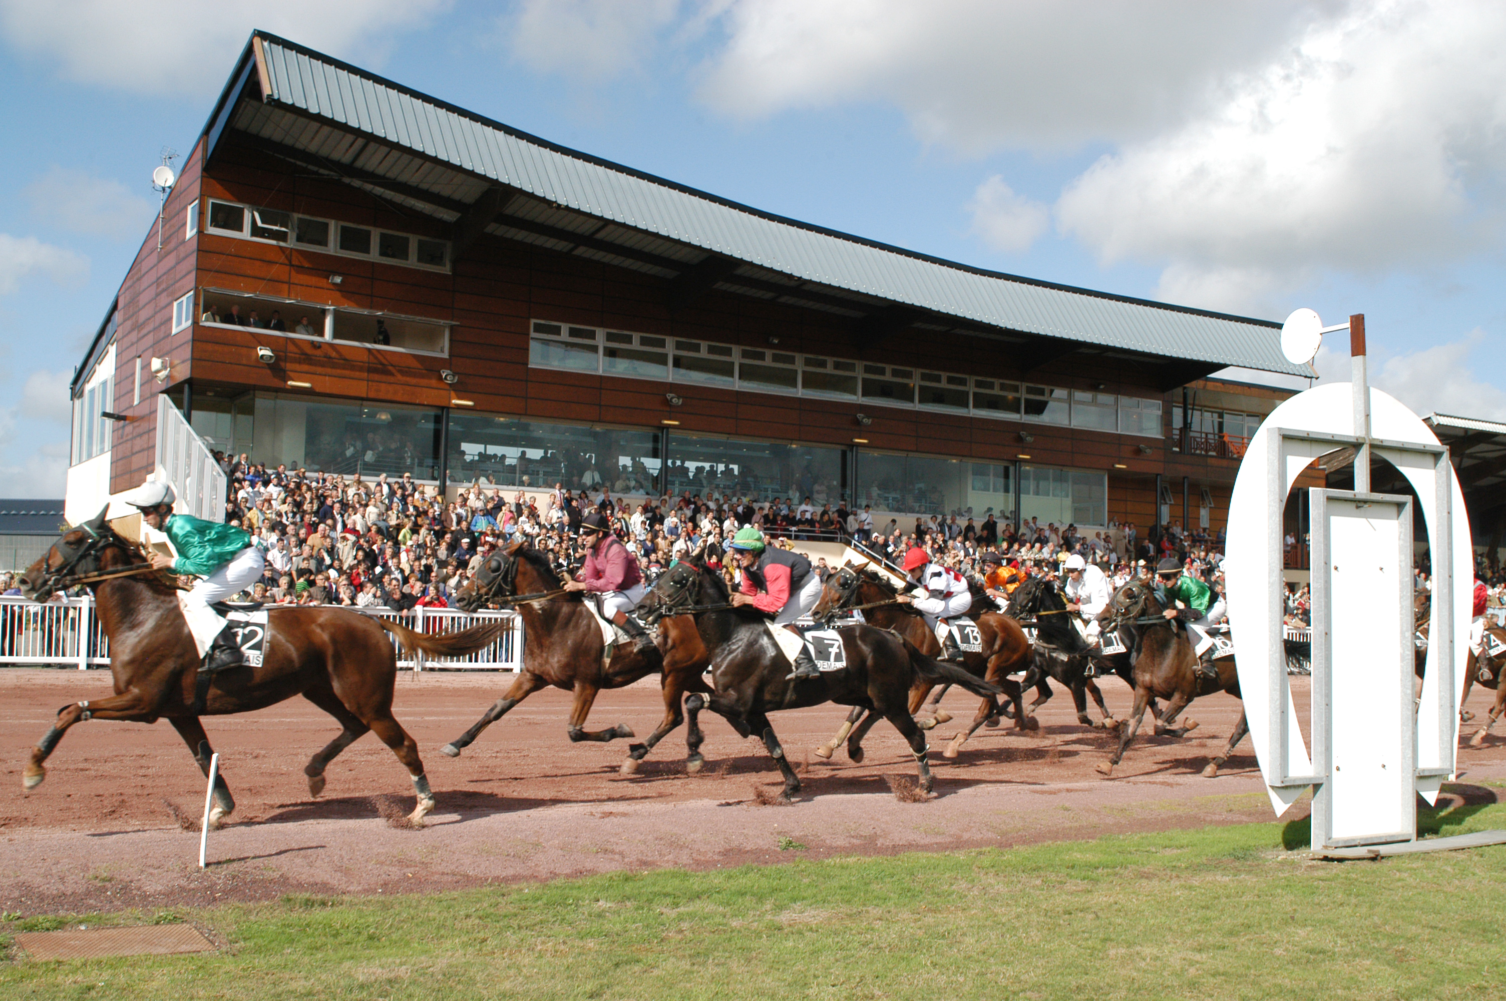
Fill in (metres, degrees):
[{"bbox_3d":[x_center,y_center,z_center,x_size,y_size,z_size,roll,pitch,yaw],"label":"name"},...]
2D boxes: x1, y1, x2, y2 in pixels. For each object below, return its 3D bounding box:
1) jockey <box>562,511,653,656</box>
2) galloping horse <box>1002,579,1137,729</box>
[{"bbox_3d":[-1.295,0.744,13.442,0.800,1.275,0.600,4,-5,-33],"label":"jockey"},{"bbox_3d":[4.023,1.767,17.304,2.700,1.783,0.620,4,-5,-33],"label":"galloping horse"}]

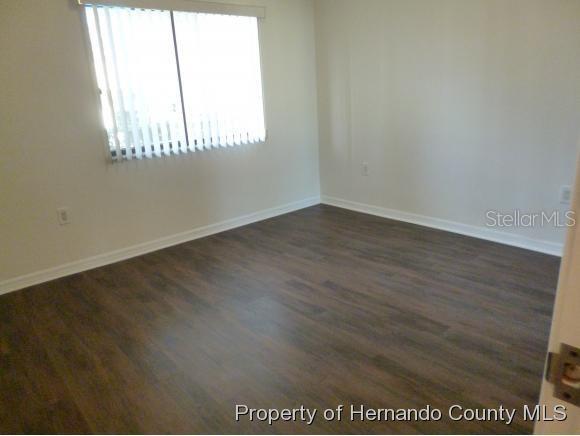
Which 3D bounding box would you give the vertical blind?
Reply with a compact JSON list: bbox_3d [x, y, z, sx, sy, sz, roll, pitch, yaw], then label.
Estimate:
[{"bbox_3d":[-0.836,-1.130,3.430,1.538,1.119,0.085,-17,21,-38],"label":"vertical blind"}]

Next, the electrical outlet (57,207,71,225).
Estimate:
[{"bbox_3d":[-1.696,-0.015,3.032,0.072,0.116,0.010,-17,21,-38],"label":"electrical outlet"}]

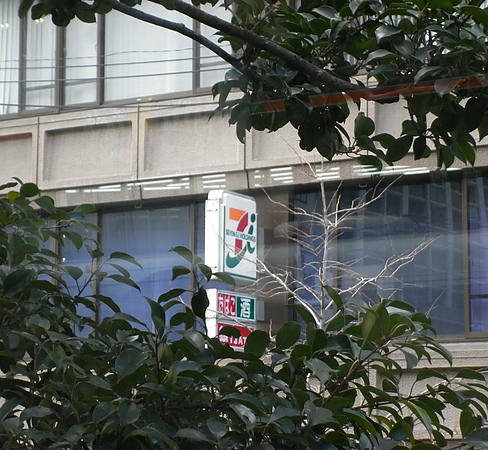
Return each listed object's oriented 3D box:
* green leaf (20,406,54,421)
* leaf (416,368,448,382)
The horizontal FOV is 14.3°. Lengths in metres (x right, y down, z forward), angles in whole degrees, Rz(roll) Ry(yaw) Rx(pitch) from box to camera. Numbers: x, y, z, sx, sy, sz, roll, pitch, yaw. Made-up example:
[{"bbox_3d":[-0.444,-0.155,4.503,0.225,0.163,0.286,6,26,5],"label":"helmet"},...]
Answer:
[{"bbox_3d":[-0.641,0.583,6.000,0.099,0.043,0.050,0,-8,0],"label":"green leaf"},{"bbox_3d":[0.583,0.465,6.000,0.099,0.043,0.045,0,-8,0],"label":"leaf"}]

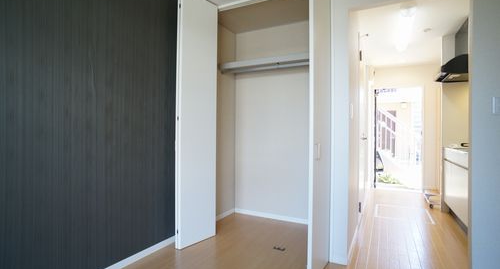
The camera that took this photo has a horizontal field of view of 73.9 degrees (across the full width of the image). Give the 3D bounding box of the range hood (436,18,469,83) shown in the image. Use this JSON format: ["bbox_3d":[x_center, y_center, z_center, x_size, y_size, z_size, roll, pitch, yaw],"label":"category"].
[{"bbox_3d":[2.610,-1.020,3.990,0.620,0.640,0.670,0,0,26],"label":"range hood"}]

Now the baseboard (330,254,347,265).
[{"bbox_3d":[0.703,0.989,2.635,0.137,0.062,0.015,0,0,27],"label":"baseboard"}]

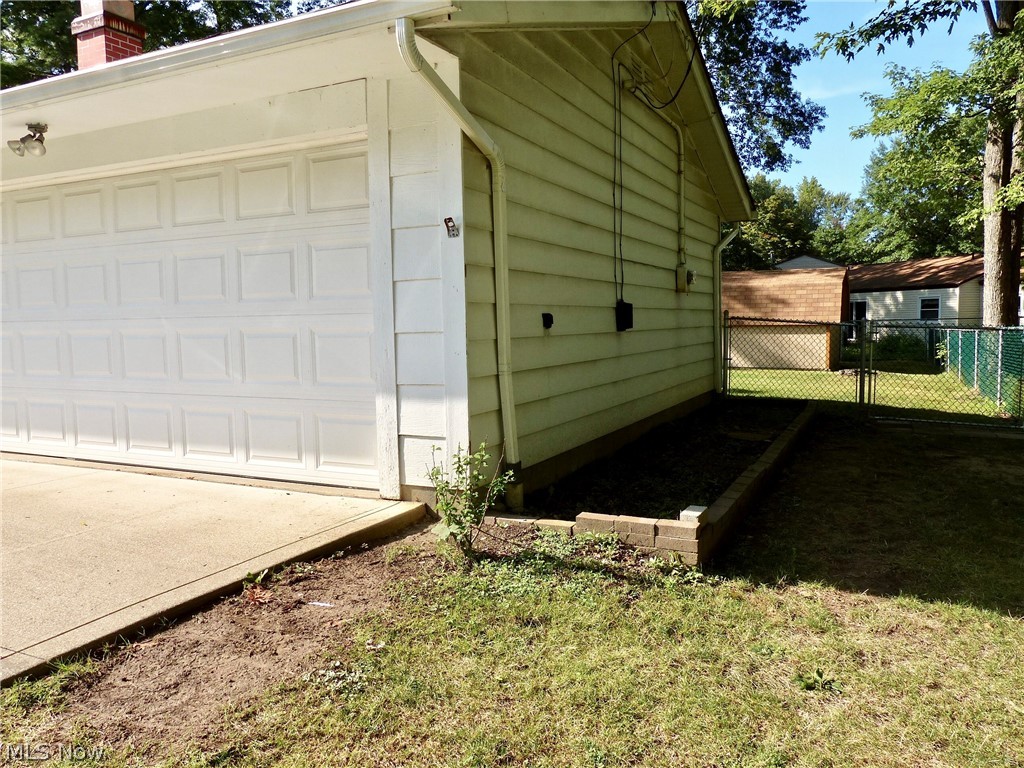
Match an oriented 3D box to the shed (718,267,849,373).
[{"bbox_3d":[8.020,-1.974,22.516,3.800,2.876,3.050,2,5,27],"label":"shed"}]

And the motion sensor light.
[{"bbox_3d":[-3.246,-1.641,4.963,0.240,0.190,0.190,2,5,27],"label":"motion sensor light"}]

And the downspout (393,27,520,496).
[{"bbox_3d":[-0.234,-0.455,3.837,0.140,2.460,1.070,2,5,27],"label":"downspout"}]

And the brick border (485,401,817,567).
[{"bbox_3d":[1.706,0.544,6.321,1.270,0.220,5.920,2,5,27],"label":"brick border"}]

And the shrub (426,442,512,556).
[{"bbox_3d":[-0.204,0.586,3.720,0.400,0.570,0.370,-1,5,0],"label":"shrub"}]

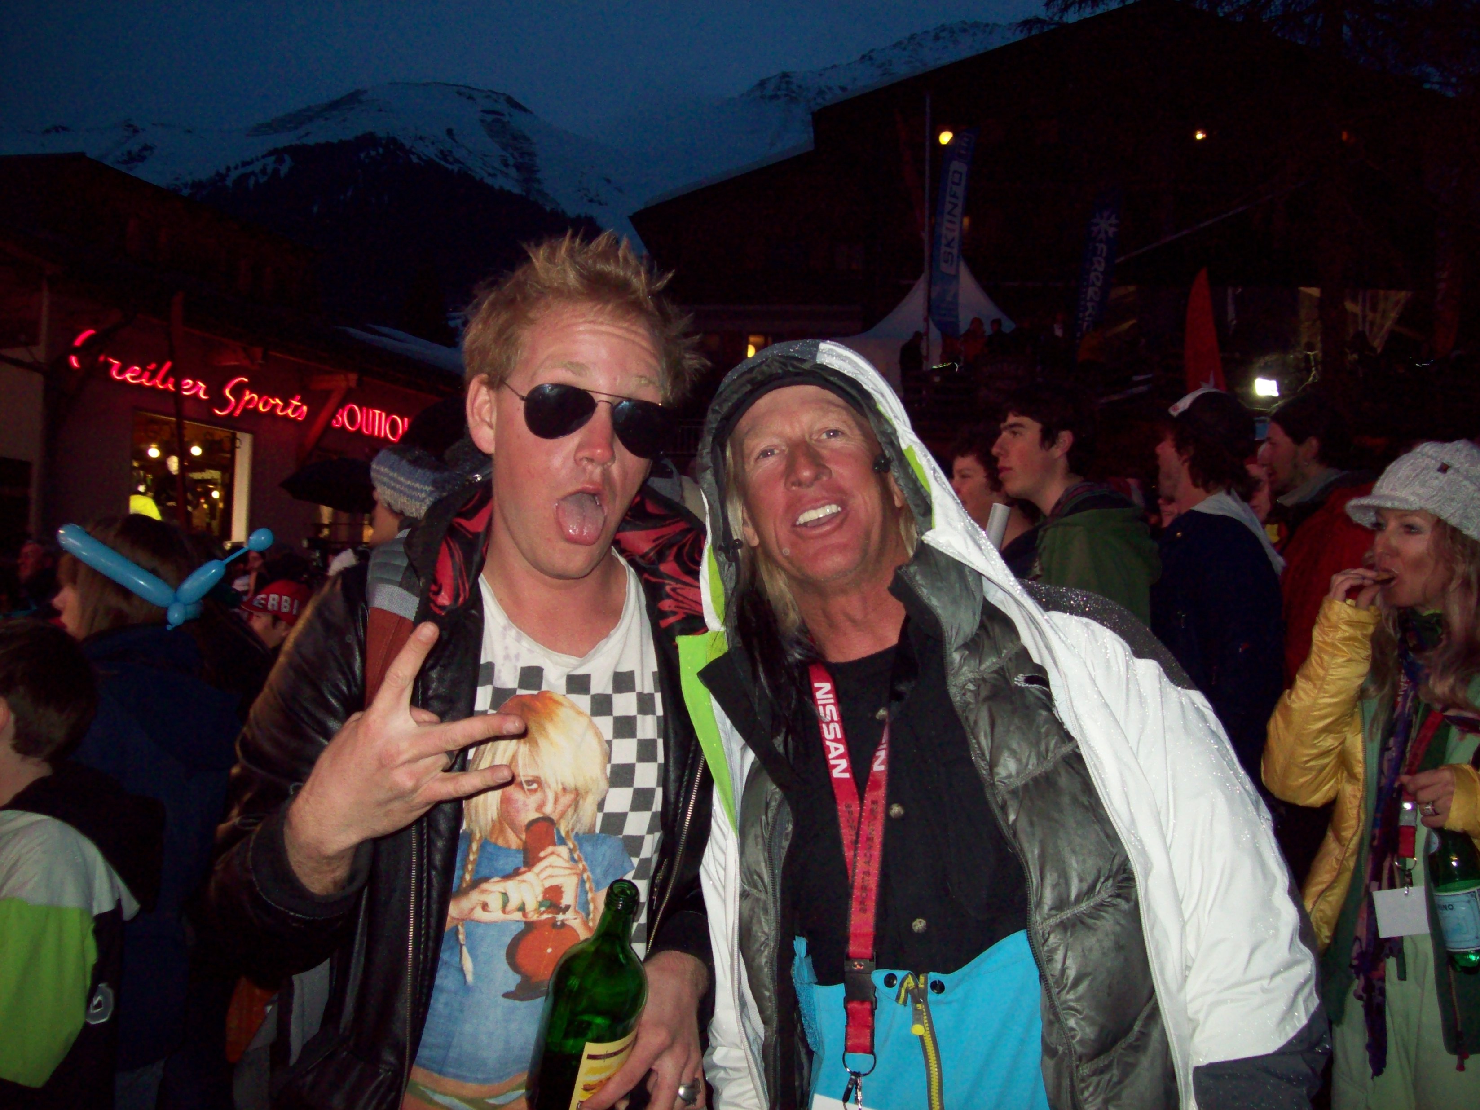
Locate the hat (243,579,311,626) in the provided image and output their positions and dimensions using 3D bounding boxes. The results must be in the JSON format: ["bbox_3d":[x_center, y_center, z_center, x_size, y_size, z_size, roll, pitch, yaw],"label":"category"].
[{"bbox_3d":[-1.437,0.150,4.800,0.220,0.155,0.200,-2,-3,-18],"label":"hat"}]

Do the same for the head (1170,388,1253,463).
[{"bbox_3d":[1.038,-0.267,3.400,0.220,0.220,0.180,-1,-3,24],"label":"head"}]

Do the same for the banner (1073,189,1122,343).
[{"bbox_3d":[6.699,-5.218,29.000,0.620,3.500,0.100,9,-3,8],"label":"banner"}]

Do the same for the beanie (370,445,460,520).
[{"bbox_3d":[-0.590,-0.132,2.850,0.220,0.170,0.200,4,-3,25],"label":"beanie"}]

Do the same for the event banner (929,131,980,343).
[{"bbox_3d":[4.041,-6.024,29.000,0.620,4.000,0.100,6,-3,6],"label":"event banner"}]

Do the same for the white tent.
[{"bbox_3d":[4.053,-4.400,33.000,4.100,3.800,4.000,0,-3,14],"label":"white tent"}]

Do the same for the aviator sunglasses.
[{"bbox_3d":[-0.131,-0.118,1.295,0.142,0.052,0.125,6,10,-21],"label":"aviator sunglasses"}]

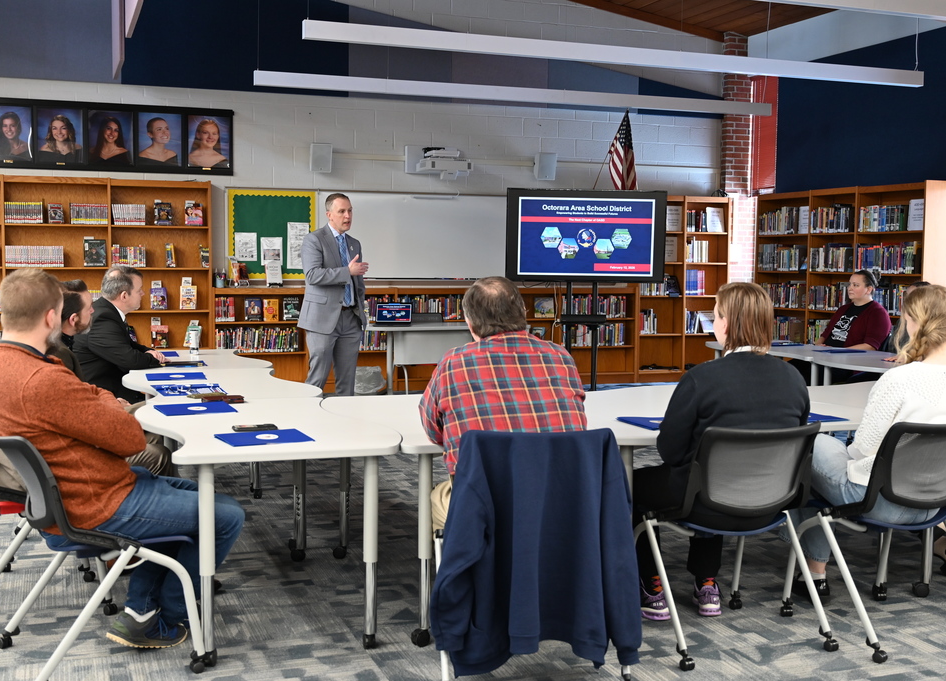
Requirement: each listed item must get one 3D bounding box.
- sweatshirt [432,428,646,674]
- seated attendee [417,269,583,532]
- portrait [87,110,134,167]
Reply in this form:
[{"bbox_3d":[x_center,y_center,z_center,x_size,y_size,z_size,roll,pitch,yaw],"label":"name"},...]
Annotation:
[{"bbox_3d":[0.206,0.655,3.463,0.690,0.750,0.250,-2,5,-29],"label":"sweatshirt"},{"bbox_3d":[0.066,0.454,3.774,0.560,1.340,0.740,-1,5,-19],"label":"seated attendee"},{"bbox_3d":[-3.437,-1.915,10.239,0.425,0.535,0.040,-1,5,-19],"label":"portrait"}]

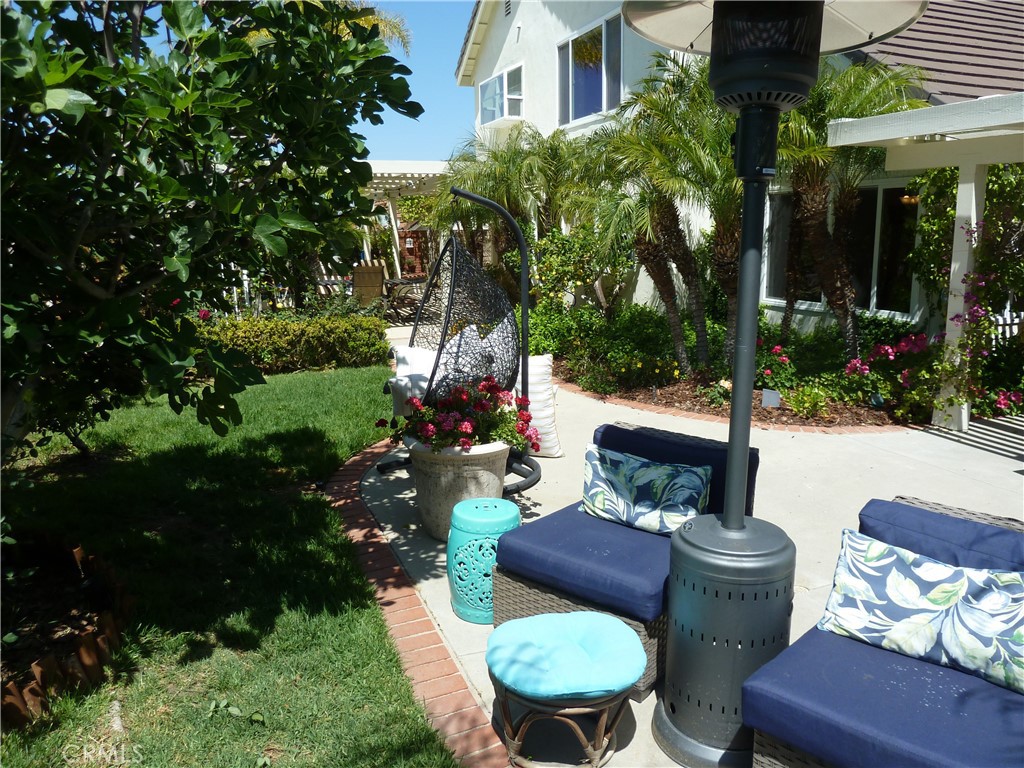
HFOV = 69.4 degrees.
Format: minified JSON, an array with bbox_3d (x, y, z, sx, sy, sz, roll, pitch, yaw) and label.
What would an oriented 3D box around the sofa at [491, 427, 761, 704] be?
[{"bbox_3d":[0.481,0.658,3.090,0.700,0.715,0.910,9,15,39],"label":"sofa"}]

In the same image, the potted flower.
[{"bbox_3d":[-0.299,0.384,4.088,0.860,0.860,0.760,-1,12,-4],"label":"potted flower"}]

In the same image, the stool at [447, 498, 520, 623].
[{"bbox_3d":[-0.115,0.770,3.238,0.340,0.445,0.340,-1,12,-2],"label":"stool"}]

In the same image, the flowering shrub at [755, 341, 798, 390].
[{"bbox_3d":[2.799,-0.242,7.913,0.520,0.520,0.480,4,12,20],"label":"flowering shrub"}]

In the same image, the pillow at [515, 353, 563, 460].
[{"bbox_3d":[0.131,0.158,5.543,0.520,0.700,0.220,-4,2,-20],"label":"pillow"}]

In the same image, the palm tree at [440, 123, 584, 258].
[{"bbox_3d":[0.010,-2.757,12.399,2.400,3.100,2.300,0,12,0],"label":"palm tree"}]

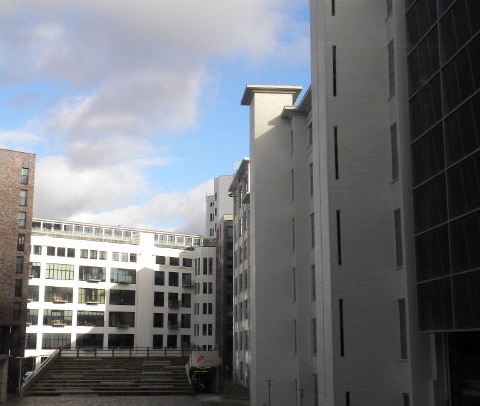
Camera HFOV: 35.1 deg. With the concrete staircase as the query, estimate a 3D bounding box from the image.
[{"bbox_3d":[-19.489,26.766,118.083,23.590,4.970,22.400,1,-11,-6],"label":"concrete staircase"}]

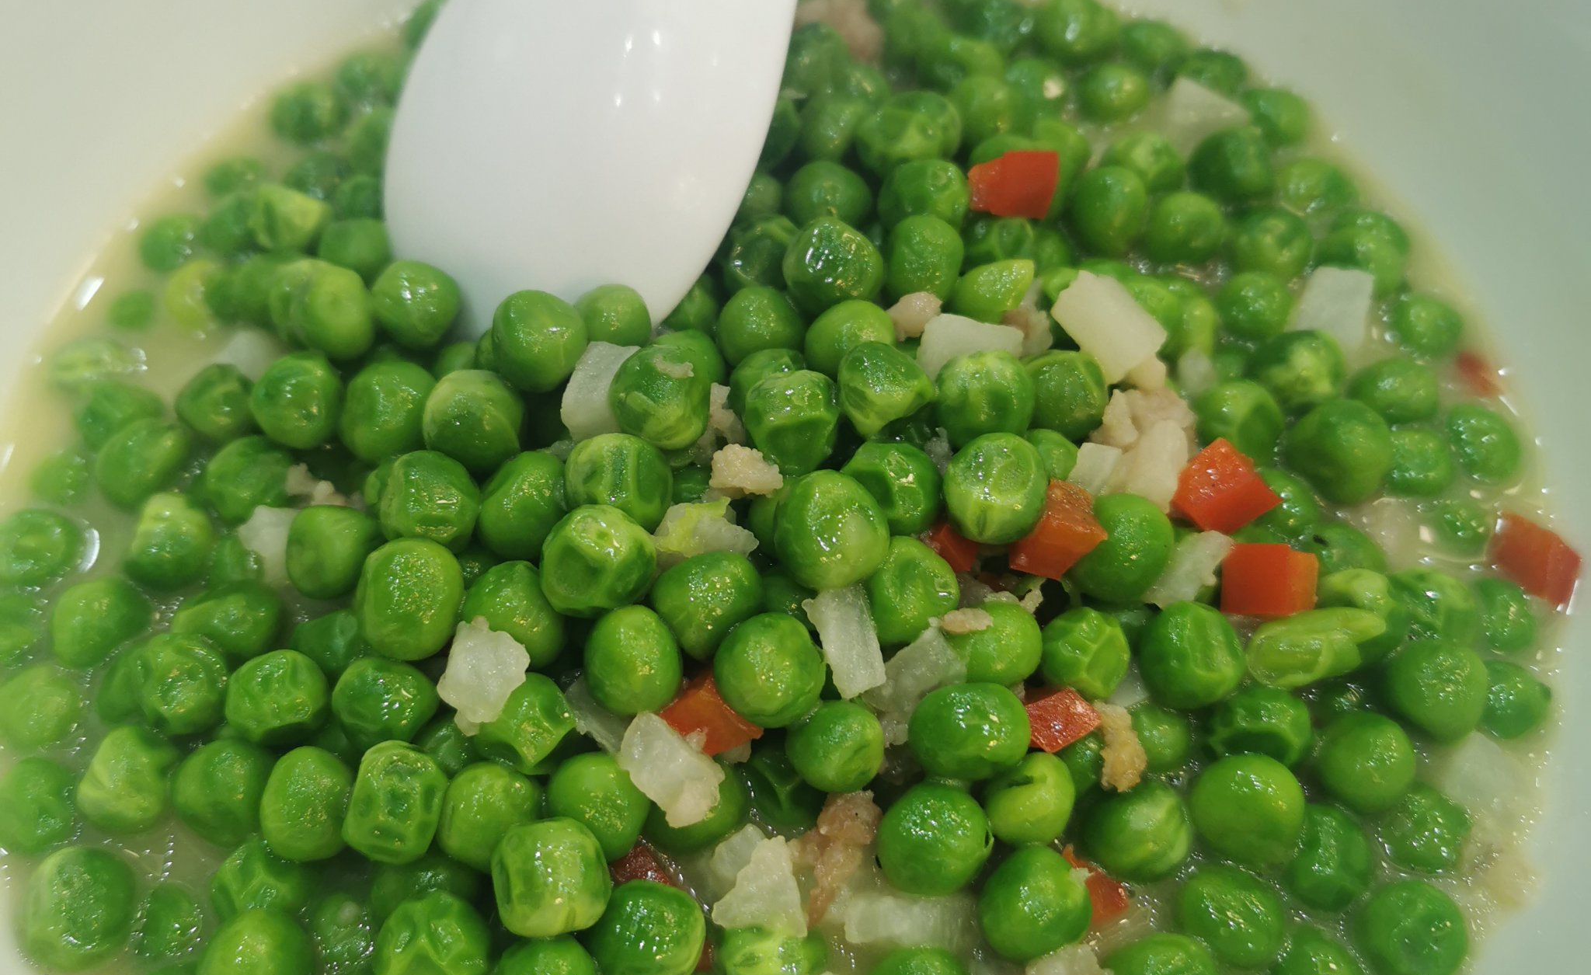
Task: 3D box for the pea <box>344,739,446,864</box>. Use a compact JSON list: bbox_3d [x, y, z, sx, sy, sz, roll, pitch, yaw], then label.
[{"bbox_3d":[-0.034,0.027,0.142,0.009,0.010,0.011,-2,58,0],"label":"pea"}]

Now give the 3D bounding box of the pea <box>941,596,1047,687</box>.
[{"bbox_3d":[0.018,0.014,0.149,0.008,0.008,0.008,-1,58,0],"label":"pea"}]

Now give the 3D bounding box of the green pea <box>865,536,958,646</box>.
[{"bbox_3d":[0.010,0.009,0.149,0.009,0.009,0.009,0,58,0],"label":"green pea"}]

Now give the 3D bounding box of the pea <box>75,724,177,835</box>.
[{"bbox_3d":[-0.059,0.026,0.145,0.009,0.009,0.009,0,58,0],"label":"pea"}]

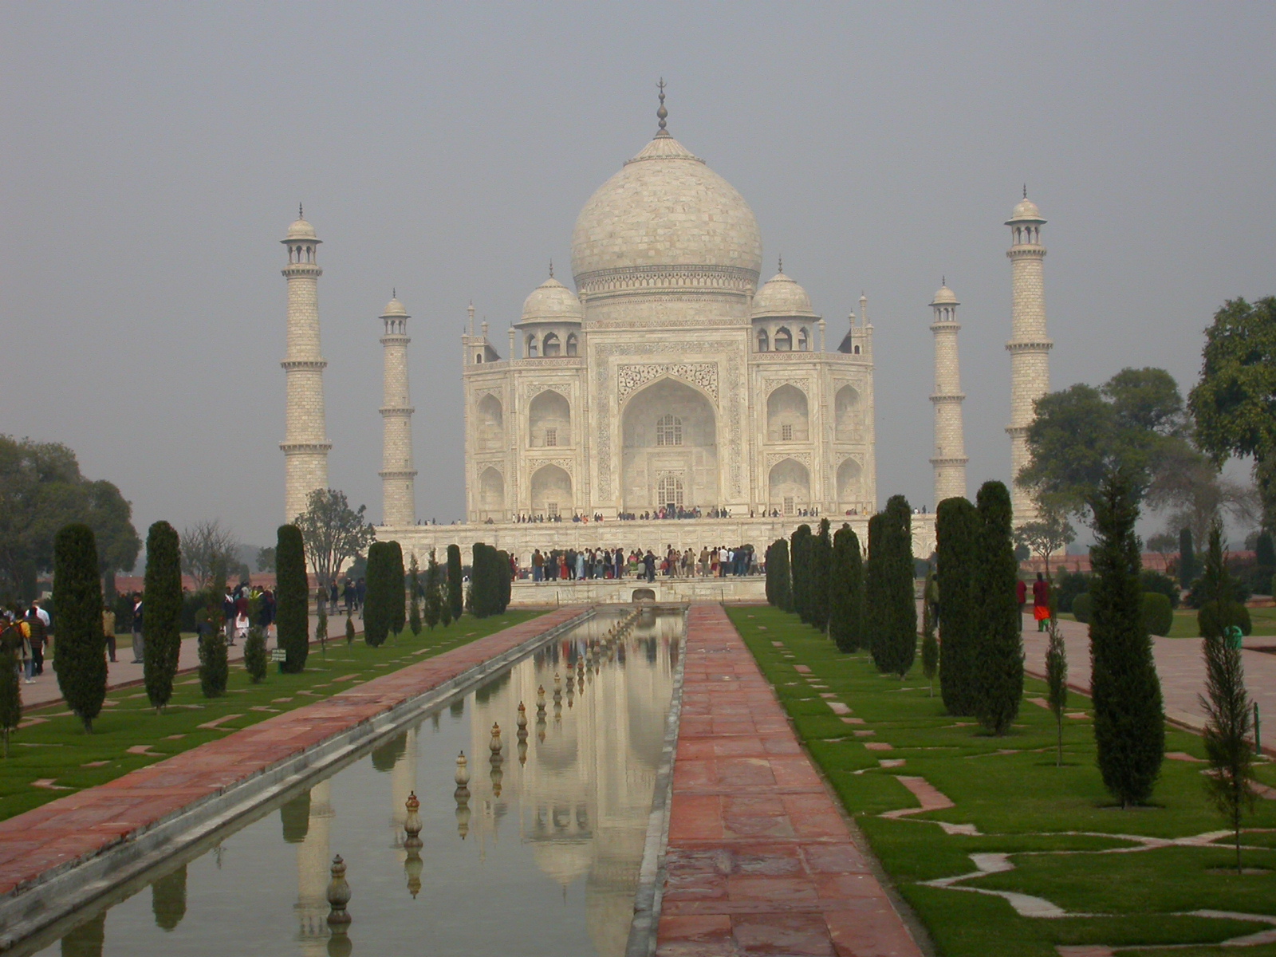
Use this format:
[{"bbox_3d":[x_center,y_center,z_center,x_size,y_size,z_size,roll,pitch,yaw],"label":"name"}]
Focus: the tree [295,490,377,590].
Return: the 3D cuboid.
[{"bbox_3d":[-20.615,4.541,155.470,5.612,7.660,5.612,-1,-2,1],"label":"tree"}]

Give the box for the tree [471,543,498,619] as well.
[{"bbox_3d":[-6.961,4.606,103.121,1.124,3.409,1.124,-1,-2,-4],"label":"tree"}]

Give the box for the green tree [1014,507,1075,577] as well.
[{"bbox_3d":[26.191,4.459,147.353,4.002,5.125,4.002,-1,-2,1],"label":"green tree"}]

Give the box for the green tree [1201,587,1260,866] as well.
[{"bbox_3d":[4.154,1.638,16.058,0.410,2.286,0.410,-1,-2,1],"label":"green tree"}]

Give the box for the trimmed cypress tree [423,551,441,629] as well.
[{"bbox_3d":[-7.791,4.209,86.379,0.678,3.030,0.678,-1,-2,-5],"label":"trimmed cypress tree"}]

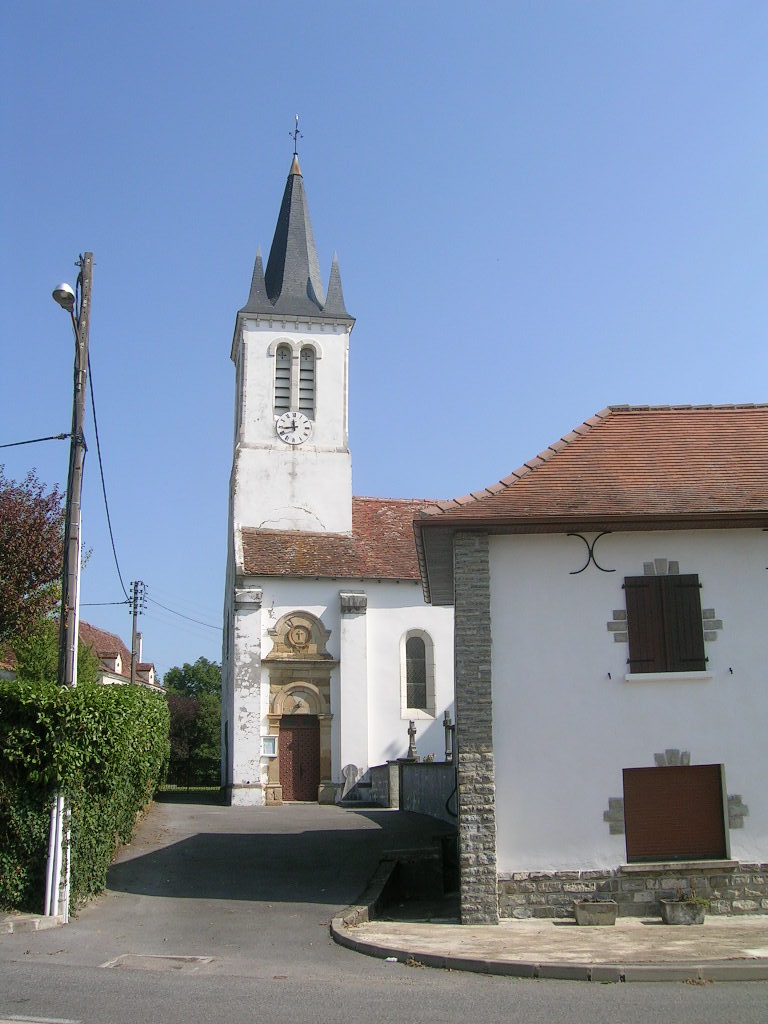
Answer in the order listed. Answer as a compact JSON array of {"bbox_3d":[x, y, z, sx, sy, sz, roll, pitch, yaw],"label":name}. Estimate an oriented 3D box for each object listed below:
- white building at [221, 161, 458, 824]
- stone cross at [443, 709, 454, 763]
[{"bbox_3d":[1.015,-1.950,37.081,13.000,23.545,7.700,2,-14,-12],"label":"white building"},{"bbox_3d":[1.689,5.985,27.352,0.220,1.430,0.480,2,-14,-12],"label":"stone cross"}]

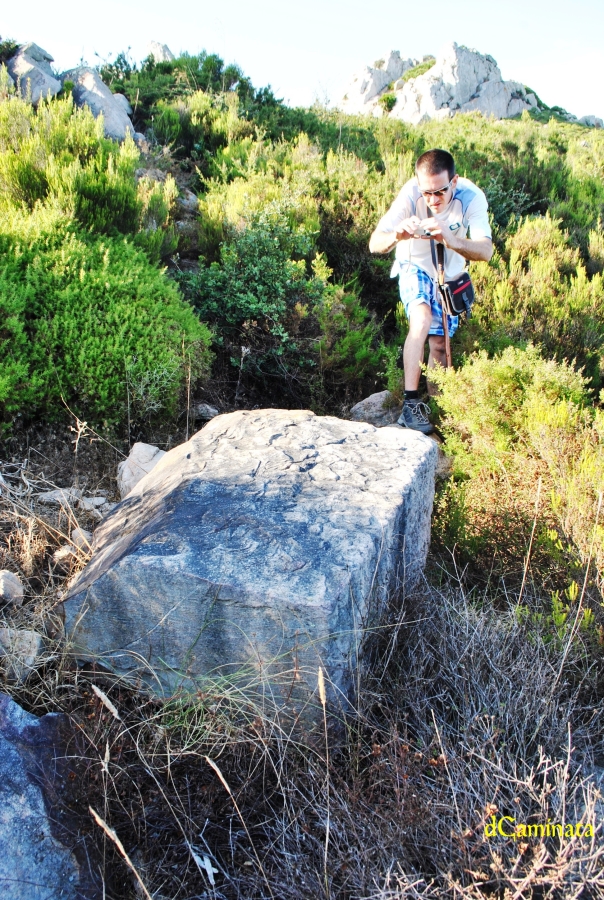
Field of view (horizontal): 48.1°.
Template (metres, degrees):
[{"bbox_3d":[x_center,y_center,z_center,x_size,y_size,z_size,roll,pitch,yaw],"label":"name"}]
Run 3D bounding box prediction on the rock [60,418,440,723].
[{"bbox_3d":[-0.070,0.366,2.740,0.980,0.520,1.200,9,27,22],"label":"rock"}]

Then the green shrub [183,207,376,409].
[{"bbox_3d":[-0.137,-0.925,4.300,1.280,1.270,1.100,0,17,0],"label":"green shrub"}]

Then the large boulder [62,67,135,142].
[{"bbox_3d":[-2.395,-4.087,8.000,0.880,0.920,0.800,0,17,0],"label":"large boulder"}]

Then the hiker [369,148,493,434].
[{"bbox_3d":[0.580,-0.640,3.080,0.570,1.330,0.720,2,17,8],"label":"hiker"}]

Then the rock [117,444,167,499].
[{"bbox_3d":[-0.802,0.108,3.400,0.290,0.280,0.250,0,17,0],"label":"rock"}]

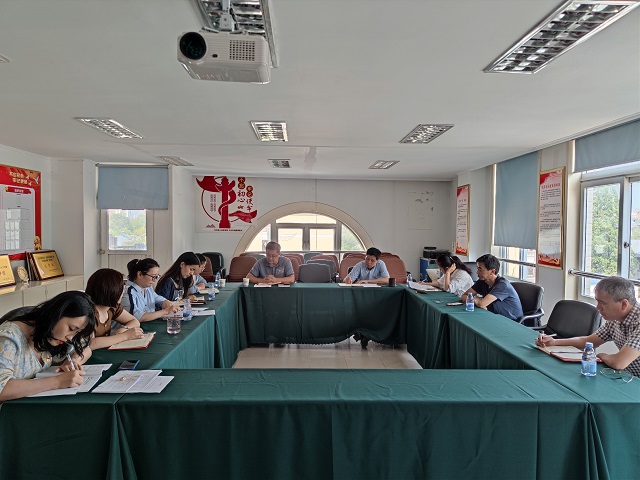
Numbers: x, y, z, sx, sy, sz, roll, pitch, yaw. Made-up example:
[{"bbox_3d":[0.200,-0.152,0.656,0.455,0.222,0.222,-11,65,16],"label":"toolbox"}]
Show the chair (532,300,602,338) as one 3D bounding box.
[{"bbox_3d":[1.717,0.941,3.208,0.600,0.940,0.580,-1,2,-40],"label":"chair"}]

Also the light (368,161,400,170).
[{"bbox_3d":[1.304,-1.537,9.031,0.417,0.080,1.200,1,2,-2],"label":"light"}]

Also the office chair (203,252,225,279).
[{"bbox_3d":[-1.982,0.736,7.965,0.580,0.990,0.620,1,2,13],"label":"office chair"}]

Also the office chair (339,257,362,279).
[{"bbox_3d":[0.571,0.770,6.933,0.580,1.000,0.640,1,2,-2],"label":"office chair"}]

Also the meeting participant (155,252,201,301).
[{"bbox_3d":[-1.478,0.722,4.472,0.660,1.190,0.500,1,2,10],"label":"meeting participant"}]

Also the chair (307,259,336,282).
[{"bbox_3d":[0.019,0.783,6.585,0.550,0.960,0.580,1,2,-2],"label":"chair"}]

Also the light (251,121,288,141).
[{"bbox_3d":[-0.543,-1.260,5.077,0.350,0.080,1.030,1,2,-2],"label":"light"}]

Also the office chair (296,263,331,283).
[{"bbox_3d":[-0.069,0.828,6.029,0.580,0.960,0.600,1,2,-2],"label":"office chair"}]

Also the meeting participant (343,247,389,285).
[{"bbox_3d":[0.571,0.694,5.629,0.550,1.230,0.800,1,2,2],"label":"meeting participant"}]

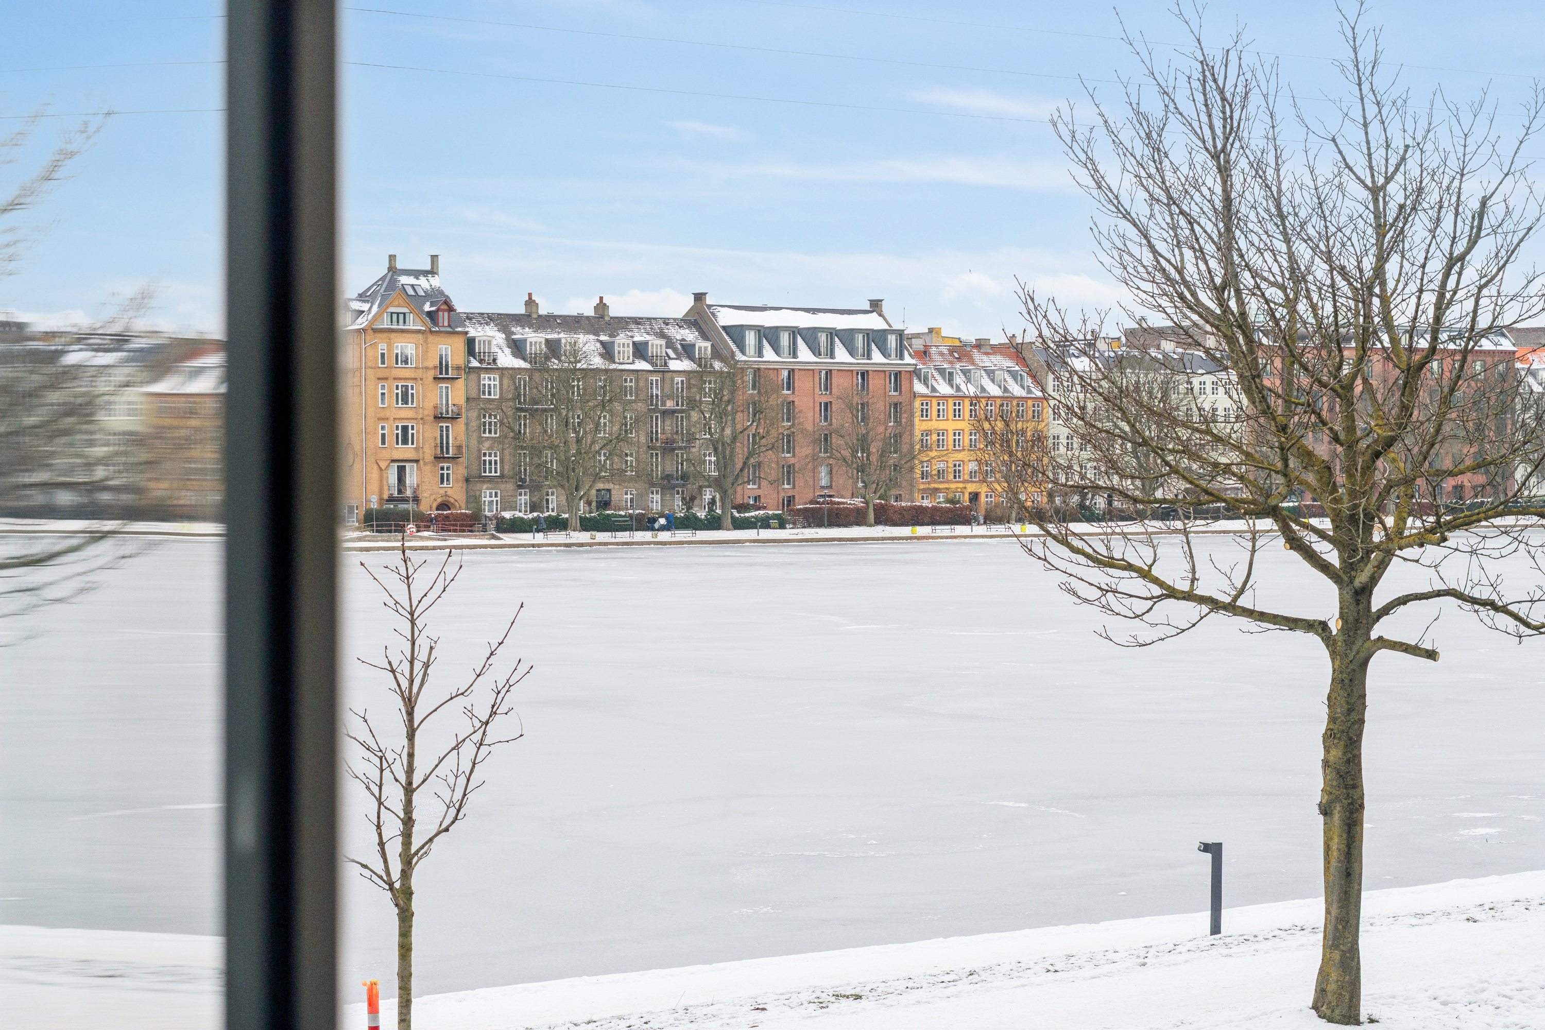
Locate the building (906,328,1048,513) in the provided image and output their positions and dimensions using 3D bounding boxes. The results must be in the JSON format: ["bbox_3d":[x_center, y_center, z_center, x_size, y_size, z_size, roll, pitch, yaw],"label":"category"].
[{"bbox_3d":[16.190,-8.195,299.277,15.640,16.800,11.300,-1,1,-35],"label":"building"}]

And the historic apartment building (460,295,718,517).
[{"bbox_3d":[-17.489,-8.888,276.048,26.690,19.100,12.800,-1,1,-35],"label":"historic apartment building"}]

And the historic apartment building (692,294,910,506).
[{"bbox_3d":[1.590,-9.547,289.200,19.670,19.900,11.800,-1,1,-35],"label":"historic apartment building"}]

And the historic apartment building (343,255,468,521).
[{"bbox_3d":[-32.230,-10.178,265.381,9.670,22.100,12.500,-1,1,-35],"label":"historic apartment building"}]

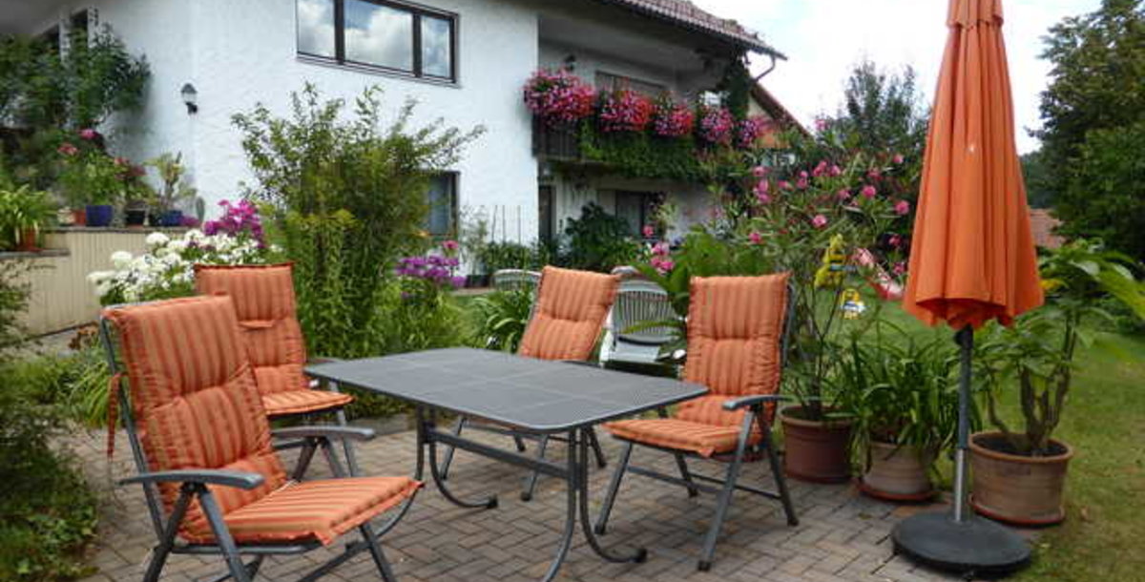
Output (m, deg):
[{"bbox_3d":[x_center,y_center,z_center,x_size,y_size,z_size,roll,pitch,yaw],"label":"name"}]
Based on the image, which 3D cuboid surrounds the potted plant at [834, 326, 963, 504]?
[{"bbox_3d":[1.693,0.607,4.113,0.600,0.840,0.580,1,4,23],"label":"potted plant"}]

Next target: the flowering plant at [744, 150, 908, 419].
[{"bbox_3d":[1.399,-0.024,4.366,0.840,1.490,0.820,1,4,18],"label":"flowering plant"}]

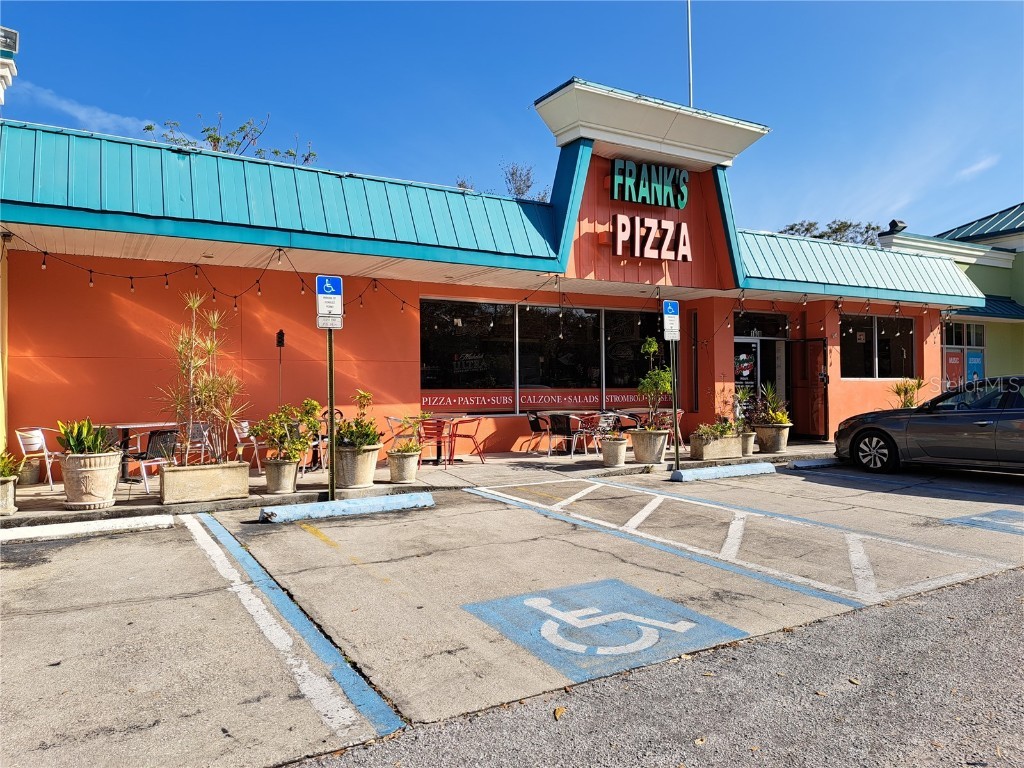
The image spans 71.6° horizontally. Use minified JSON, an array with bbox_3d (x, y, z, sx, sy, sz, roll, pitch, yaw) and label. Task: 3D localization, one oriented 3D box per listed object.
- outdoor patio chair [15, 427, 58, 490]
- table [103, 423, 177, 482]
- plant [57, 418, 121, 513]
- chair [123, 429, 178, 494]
[{"bbox_3d":[-5.700,0.909,8.829,0.570,0.740,0.550,0,1,-1],"label":"outdoor patio chair"},{"bbox_3d":[-4.830,0.911,9.209,0.780,0.730,0.760,0,1,-31],"label":"table"},{"bbox_3d":[-4.439,0.817,7.468,0.690,0.930,0.680,0,1,-31],"label":"plant"},{"bbox_3d":[-4.370,0.916,8.629,0.590,0.730,0.560,0,1,35],"label":"chair"}]

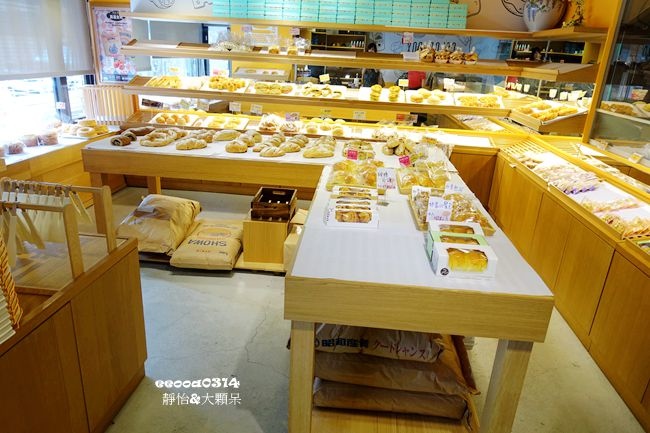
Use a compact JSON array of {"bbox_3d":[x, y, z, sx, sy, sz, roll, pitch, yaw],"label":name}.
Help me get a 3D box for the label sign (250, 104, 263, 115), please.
[{"bbox_3d":[-0.735,-1.151,4.660,0.115,0.095,0.012,4,12,3],"label":"label sign"}]

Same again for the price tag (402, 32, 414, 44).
[{"bbox_3d":[0.814,-1.735,4.223,0.110,0.115,0.012,5,20,4],"label":"price tag"}]

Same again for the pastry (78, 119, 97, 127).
[{"bbox_3d":[-2.500,-0.964,4.558,0.150,0.068,0.150,5,20,4],"label":"pastry"}]

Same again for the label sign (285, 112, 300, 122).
[{"bbox_3d":[-0.340,-1.050,4.589,0.142,0.093,0.012,4,12,3],"label":"label sign"}]

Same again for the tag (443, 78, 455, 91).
[{"bbox_3d":[1.273,-1.356,4.443,0.118,0.112,0.012,5,20,4],"label":"tag"}]

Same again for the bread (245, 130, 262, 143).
[{"bbox_3d":[-0.551,-0.634,3.443,0.120,0.068,0.140,4,21,3],"label":"bread"}]

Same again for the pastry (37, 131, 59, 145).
[{"bbox_3d":[-2.466,-0.692,3.830,0.110,0.110,0.140,5,20,4],"label":"pastry"}]

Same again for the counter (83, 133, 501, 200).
[{"bbox_3d":[-0.345,-0.189,3.626,2.753,0.762,1.005,5,20,4],"label":"counter"}]

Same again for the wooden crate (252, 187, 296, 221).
[{"bbox_3d":[-0.361,-0.086,3.162,0.263,0.126,0.370,4,20,2],"label":"wooden crate"}]

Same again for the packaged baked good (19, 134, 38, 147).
[{"bbox_3d":[-2.415,-0.633,3.541,0.115,0.085,0.115,4,21,3],"label":"packaged baked good"}]

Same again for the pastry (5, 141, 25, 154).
[{"bbox_3d":[-2.344,-0.527,3.288,0.110,0.082,0.115,4,21,3],"label":"pastry"}]

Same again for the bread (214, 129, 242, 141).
[{"bbox_3d":[-0.844,-0.699,3.723,0.240,0.075,0.120,-1,21,-10],"label":"bread"}]

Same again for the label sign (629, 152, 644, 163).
[{"bbox_3d":[2.428,-0.460,3.379,0.012,0.075,0.100,25,21,-4],"label":"label sign"}]

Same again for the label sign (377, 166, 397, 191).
[{"bbox_3d":[0.303,-0.184,2.113,0.090,0.110,0.012,4,15,3],"label":"label sign"}]

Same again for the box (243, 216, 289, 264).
[{"bbox_3d":[-0.404,0.117,3.233,0.290,0.306,0.420,5,20,4],"label":"box"}]

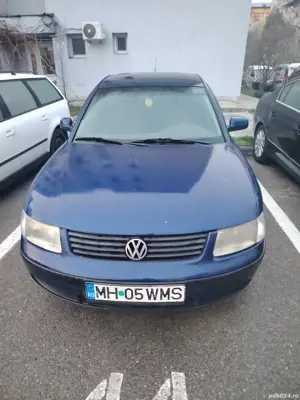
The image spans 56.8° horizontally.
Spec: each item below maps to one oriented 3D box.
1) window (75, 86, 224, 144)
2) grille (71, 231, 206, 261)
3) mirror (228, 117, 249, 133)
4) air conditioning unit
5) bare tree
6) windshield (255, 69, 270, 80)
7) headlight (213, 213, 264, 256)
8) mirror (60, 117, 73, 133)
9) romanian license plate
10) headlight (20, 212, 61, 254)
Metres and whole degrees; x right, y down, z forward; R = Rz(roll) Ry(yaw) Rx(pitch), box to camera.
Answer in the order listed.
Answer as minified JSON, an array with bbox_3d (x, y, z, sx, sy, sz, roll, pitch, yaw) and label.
[{"bbox_3d":[-0.004,-0.805,2.594,1.380,0.140,0.880,1,56,3],"label":"window"},{"bbox_3d":[-0.071,0.240,1.487,0.770,0.135,0.120,1,25,3],"label":"grille"},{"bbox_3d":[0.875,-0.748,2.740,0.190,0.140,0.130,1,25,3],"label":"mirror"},{"bbox_3d":[-2.319,-6.866,11.300,0.780,0.570,0.290,4,25,9],"label":"air conditioning unit"},{"bbox_3d":[7.481,-9.300,17.315,3.000,4.600,3.000,0,25,0],"label":"bare tree"},{"bbox_3d":[8.317,-9.278,20.500,1.400,0.850,0.200,2,-5,5],"label":"windshield"},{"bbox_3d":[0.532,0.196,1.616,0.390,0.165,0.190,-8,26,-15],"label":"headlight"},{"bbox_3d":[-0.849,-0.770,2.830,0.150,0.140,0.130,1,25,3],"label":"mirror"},{"bbox_3d":[-0.075,0.490,1.459,0.520,0.112,0.015,1,25,3],"label":"romanian license plate"},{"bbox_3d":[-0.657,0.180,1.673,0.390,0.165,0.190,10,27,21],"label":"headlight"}]

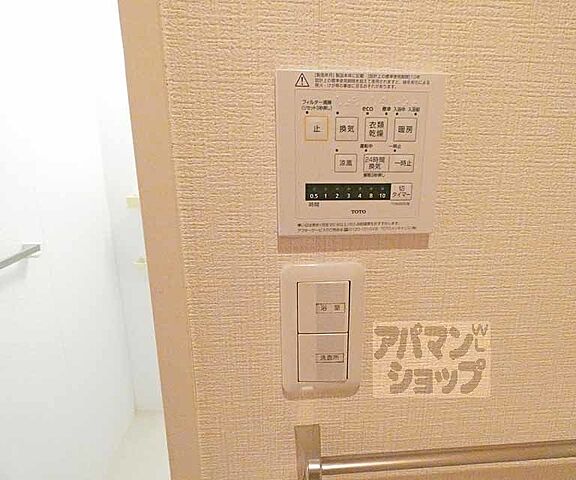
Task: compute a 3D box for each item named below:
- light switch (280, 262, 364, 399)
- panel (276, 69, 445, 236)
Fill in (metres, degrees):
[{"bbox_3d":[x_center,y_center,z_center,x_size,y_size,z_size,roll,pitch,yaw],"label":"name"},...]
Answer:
[{"bbox_3d":[0.028,0.078,0.283,0.070,0.120,0.010,-1,14,-4],"label":"light switch"},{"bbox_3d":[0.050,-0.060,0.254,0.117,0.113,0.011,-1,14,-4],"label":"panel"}]

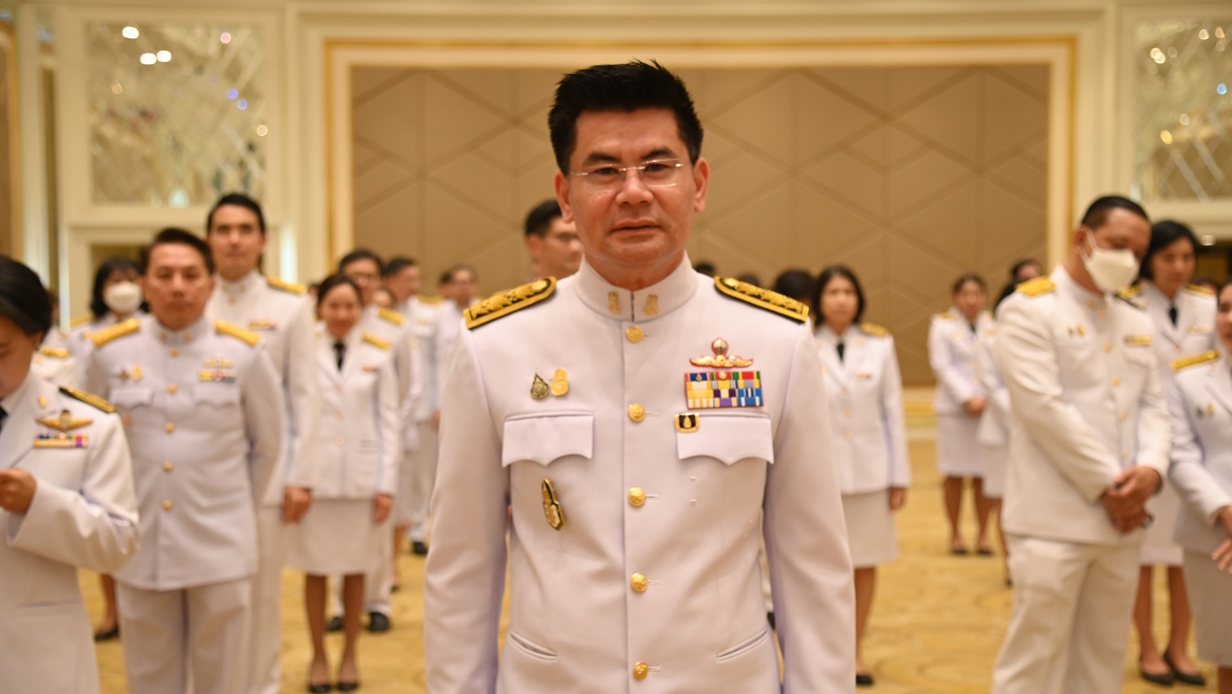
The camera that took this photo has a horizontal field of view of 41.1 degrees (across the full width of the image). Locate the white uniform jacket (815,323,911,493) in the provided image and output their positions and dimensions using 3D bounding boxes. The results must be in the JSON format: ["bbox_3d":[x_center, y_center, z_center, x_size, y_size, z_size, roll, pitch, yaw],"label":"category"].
[{"bbox_3d":[0.875,0.232,6.280,0.480,0.655,0.270,0,1,3],"label":"white uniform jacket"}]

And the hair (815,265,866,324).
[{"bbox_3d":[0.858,-0.201,6.280,0.195,0.230,0.210,0,1,3],"label":"hair"}]

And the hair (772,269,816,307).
[{"bbox_3d":[0.786,-0.249,7.250,0.210,0.210,0.200,-1,1,-30],"label":"hair"}]

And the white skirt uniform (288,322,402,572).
[{"bbox_3d":[-1.061,0.390,6.250,0.460,0.945,0.270,0,1,-7],"label":"white skirt uniform"}]

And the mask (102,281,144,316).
[{"bbox_3d":[-2.071,-0.206,6.900,0.160,0.138,0.100,0,1,-13],"label":"mask"}]

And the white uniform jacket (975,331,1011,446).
[{"bbox_3d":[2.027,0.197,8.300,0.440,0.640,0.270,0,1,3],"label":"white uniform jacket"}]

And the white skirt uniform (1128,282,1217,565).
[{"bbox_3d":[2.015,0.278,5.970,0.440,1.030,0.280,0,1,0],"label":"white skirt uniform"}]

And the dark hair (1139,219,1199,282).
[{"bbox_3d":[2.011,-0.348,5.970,0.215,0.230,0.220,0,1,-3],"label":"dark hair"}]

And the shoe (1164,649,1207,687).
[{"bbox_3d":[2.074,1.172,5.980,0.085,0.120,0.245,-1,1,-14],"label":"shoe"}]

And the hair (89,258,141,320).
[{"bbox_3d":[-2.120,-0.255,7.020,0.250,0.265,0.220,0,1,-12],"label":"hair"}]

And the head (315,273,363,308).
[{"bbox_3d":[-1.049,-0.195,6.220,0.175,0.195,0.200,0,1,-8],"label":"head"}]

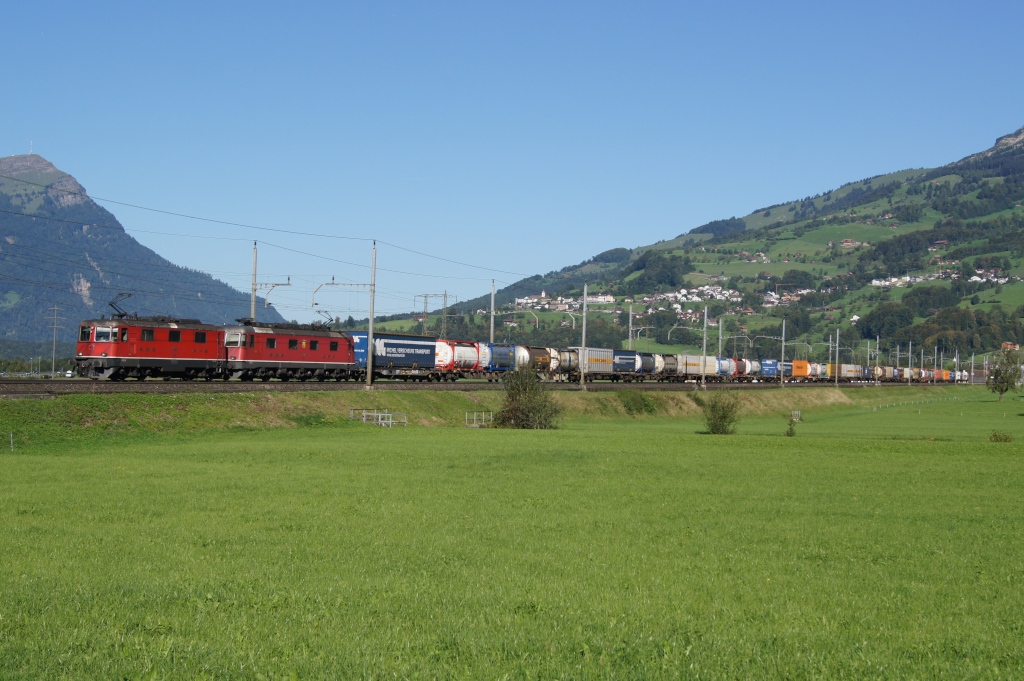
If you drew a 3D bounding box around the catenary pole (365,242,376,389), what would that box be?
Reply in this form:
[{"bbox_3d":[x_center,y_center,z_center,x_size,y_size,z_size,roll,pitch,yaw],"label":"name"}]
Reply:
[{"bbox_3d":[-11.206,-2.008,118.000,0.400,11.710,0.400,1,-1,23],"label":"catenary pole"}]

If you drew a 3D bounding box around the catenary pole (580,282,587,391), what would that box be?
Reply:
[{"bbox_3d":[7.940,-0.549,162.300,0.400,11.860,0.400,1,-1,23],"label":"catenary pole"}]

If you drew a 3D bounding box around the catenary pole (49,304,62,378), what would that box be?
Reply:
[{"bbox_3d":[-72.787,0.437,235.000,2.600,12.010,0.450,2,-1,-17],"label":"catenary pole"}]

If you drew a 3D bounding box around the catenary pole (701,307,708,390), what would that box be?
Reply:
[{"bbox_3d":[26.867,0.871,206.000,0.400,11.920,0.400,1,-1,23],"label":"catenary pole"}]

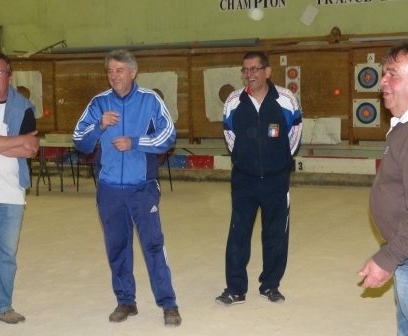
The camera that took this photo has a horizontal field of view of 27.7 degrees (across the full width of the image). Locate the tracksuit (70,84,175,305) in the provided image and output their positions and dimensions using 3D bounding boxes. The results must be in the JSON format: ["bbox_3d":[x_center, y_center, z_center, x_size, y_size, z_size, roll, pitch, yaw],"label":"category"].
[{"bbox_3d":[-0.504,0.166,5.283,0.620,1.430,0.370,0,6,14],"label":"tracksuit"}]

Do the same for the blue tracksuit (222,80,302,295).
[{"bbox_3d":[0.402,0.127,5.695,0.550,1.460,0.340,0,5,8],"label":"blue tracksuit"}]

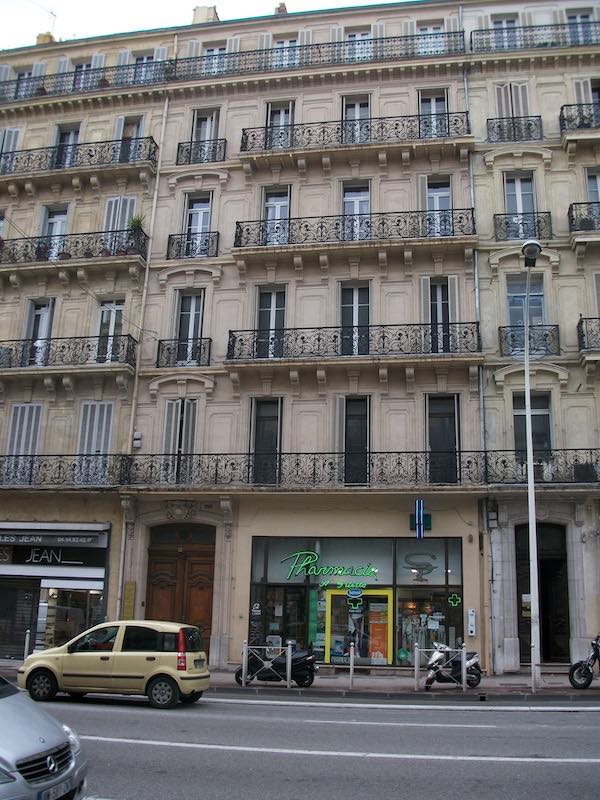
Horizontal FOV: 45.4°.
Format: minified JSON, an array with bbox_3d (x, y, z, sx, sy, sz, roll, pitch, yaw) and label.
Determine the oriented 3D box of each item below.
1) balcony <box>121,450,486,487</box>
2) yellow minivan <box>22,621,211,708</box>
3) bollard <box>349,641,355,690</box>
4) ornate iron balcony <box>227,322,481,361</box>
[{"bbox_3d":[-0.042,1.981,20.434,10.321,0.950,0.780,-1,-16,9],"label":"balcony"},{"bbox_3d":[-3.577,5.036,13.998,3.540,1.540,1.580,-1,-16,8],"label":"yellow minivan"},{"bbox_3d":[1.120,5.731,15.448,0.090,0.980,0.090,-1,-16,9],"label":"bollard"},{"bbox_3d":[1.445,-1.539,20.110,6.978,0.891,0.620,-1,-15,10],"label":"ornate iron balcony"}]

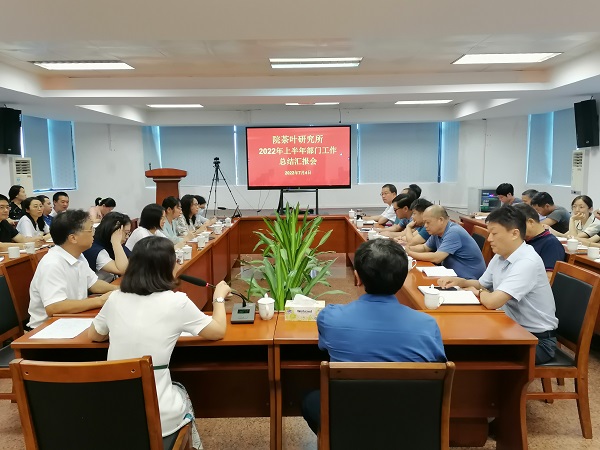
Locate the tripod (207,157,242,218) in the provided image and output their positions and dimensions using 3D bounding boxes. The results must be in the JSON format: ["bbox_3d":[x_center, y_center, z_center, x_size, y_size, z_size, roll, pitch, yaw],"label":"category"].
[{"bbox_3d":[-1.756,-0.880,11.713,0.840,1.420,0.760,-1,7,1],"label":"tripod"}]

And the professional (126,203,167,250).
[{"bbox_3d":[-1.295,0.414,4.605,0.620,1.230,0.460,-1,7,1],"label":"professional"}]

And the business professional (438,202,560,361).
[{"bbox_3d":[1.234,0.539,2.956,0.710,1.300,0.500,-1,7,1],"label":"business professional"}]

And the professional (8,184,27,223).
[{"bbox_3d":[-3.901,0.091,7.134,0.660,1.290,0.480,-2,7,-10],"label":"professional"}]

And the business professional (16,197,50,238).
[{"bbox_3d":[-2.850,0.324,5.381,0.650,1.240,0.500,0,7,7],"label":"business professional"}]

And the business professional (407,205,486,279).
[{"bbox_3d":[1.264,0.412,4.365,0.780,1.220,0.520,-1,7,1],"label":"business professional"}]

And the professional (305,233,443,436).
[{"bbox_3d":[0.265,0.663,2.115,0.510,1.310,0.780,-1,7,1],"label":"professional"}]

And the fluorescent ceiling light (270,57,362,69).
[{"bbox_3d":[0.210,-2.160,6.680,1.200,0.070,0.600,-1,7,1],"label":"fluorescent ceiling light"}]

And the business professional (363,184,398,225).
[{"bbox_3d":[1.174,0.085,6.800,0.600,1.280,0.500,-3,7,-19],"label":"business professional"}]

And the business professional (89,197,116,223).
[{"bbox_3d":[-2.911,0.172,7.224,0.620,1.130,0.450,-1,7,1],"label":"business professional"}]

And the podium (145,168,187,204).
[{"bbox_3d":[-2.521,-0.526,9.529,0.750,1.110,0.500,-1,7,1],"label":"podium"}]

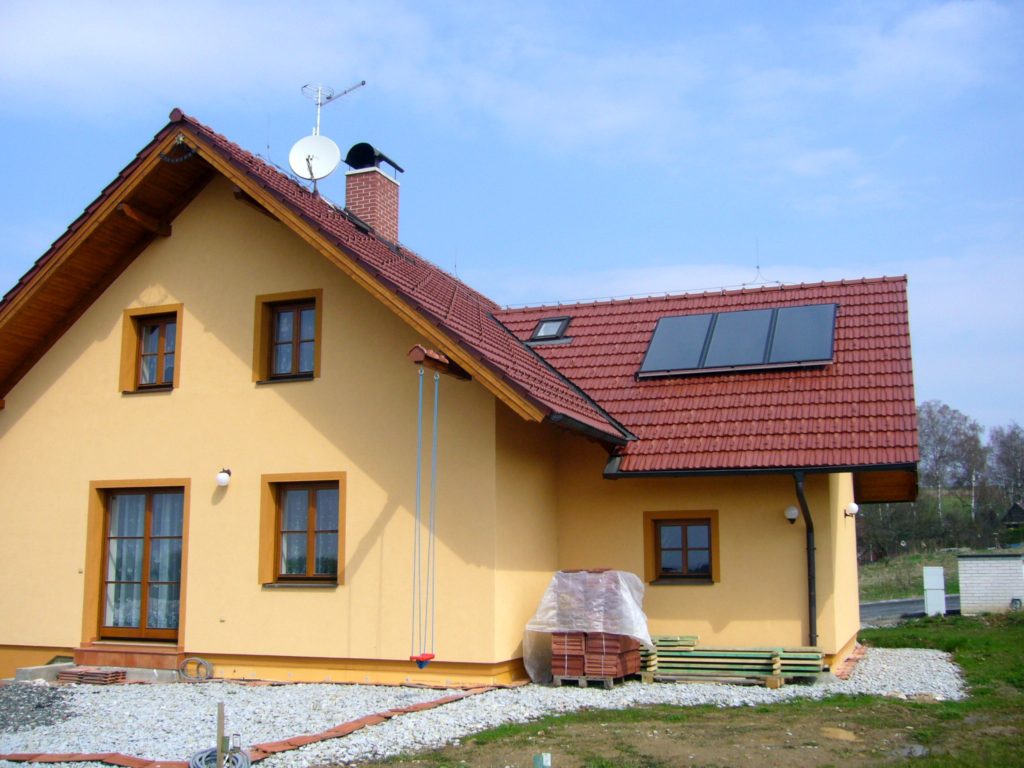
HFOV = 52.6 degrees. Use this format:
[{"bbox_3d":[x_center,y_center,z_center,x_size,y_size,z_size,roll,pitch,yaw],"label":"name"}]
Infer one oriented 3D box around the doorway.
[{"bbox_3d":[-5.528,2.696,15.501,1.671,2.263,0.202,-4,-10,21],"label":"doorway"}]

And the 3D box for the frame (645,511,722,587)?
[{"bbox_3d":[2.490,2.386,15.129,1.109,1.038,0.202,-4,-10,21],"label":"frame"}]

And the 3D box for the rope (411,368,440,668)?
[{"bbox_3d":[-1.028,1.546,12.327,0.151,3.568,0.444,-4,-10,21],"label":"rope"}]

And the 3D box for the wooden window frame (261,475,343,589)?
[{"bbox_3d":[-2.900,2.044,14.524,1.401,1.547,0.212,-4,-10,21],"label":"wooden window frame"}]

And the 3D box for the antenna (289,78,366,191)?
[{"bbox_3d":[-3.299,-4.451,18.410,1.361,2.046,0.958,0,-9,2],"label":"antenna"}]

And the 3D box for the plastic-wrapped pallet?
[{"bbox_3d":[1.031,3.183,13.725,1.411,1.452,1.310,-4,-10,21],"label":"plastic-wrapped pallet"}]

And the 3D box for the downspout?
[{"bbox_3d":[3.913,2.446,13.751,0.131,2.570,1.310,-4,-10,21],"label":"downspout"}]

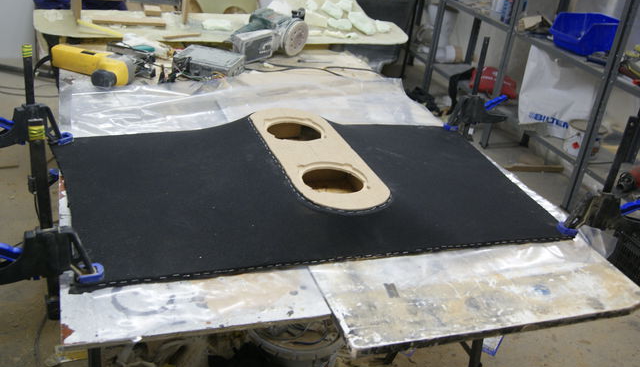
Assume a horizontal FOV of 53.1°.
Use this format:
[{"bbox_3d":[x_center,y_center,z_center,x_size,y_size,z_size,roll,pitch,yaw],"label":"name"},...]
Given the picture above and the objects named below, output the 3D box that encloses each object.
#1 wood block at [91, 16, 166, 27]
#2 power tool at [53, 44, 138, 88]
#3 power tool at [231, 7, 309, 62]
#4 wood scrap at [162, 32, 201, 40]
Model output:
[{"bbox_3d":[-0.635,-0.538,2.132,0.232,0.011,0.052,-3,26,-21],"label":"wood block"},{"bbox_3d":[-0.635,-0.345,1.836,0.224,0.073,0.094,13,25,13],"label":"power tool"},{"bbox_3d":[-0.202,-0.530,2.262,0.156,0.148,0.291,22,29,30],"label":"power tool"},{"bbox_3d":[-0.440,-0.466,2.028,0.013,0.008,0.141,26,31,36],"label":"wood scrap"}]

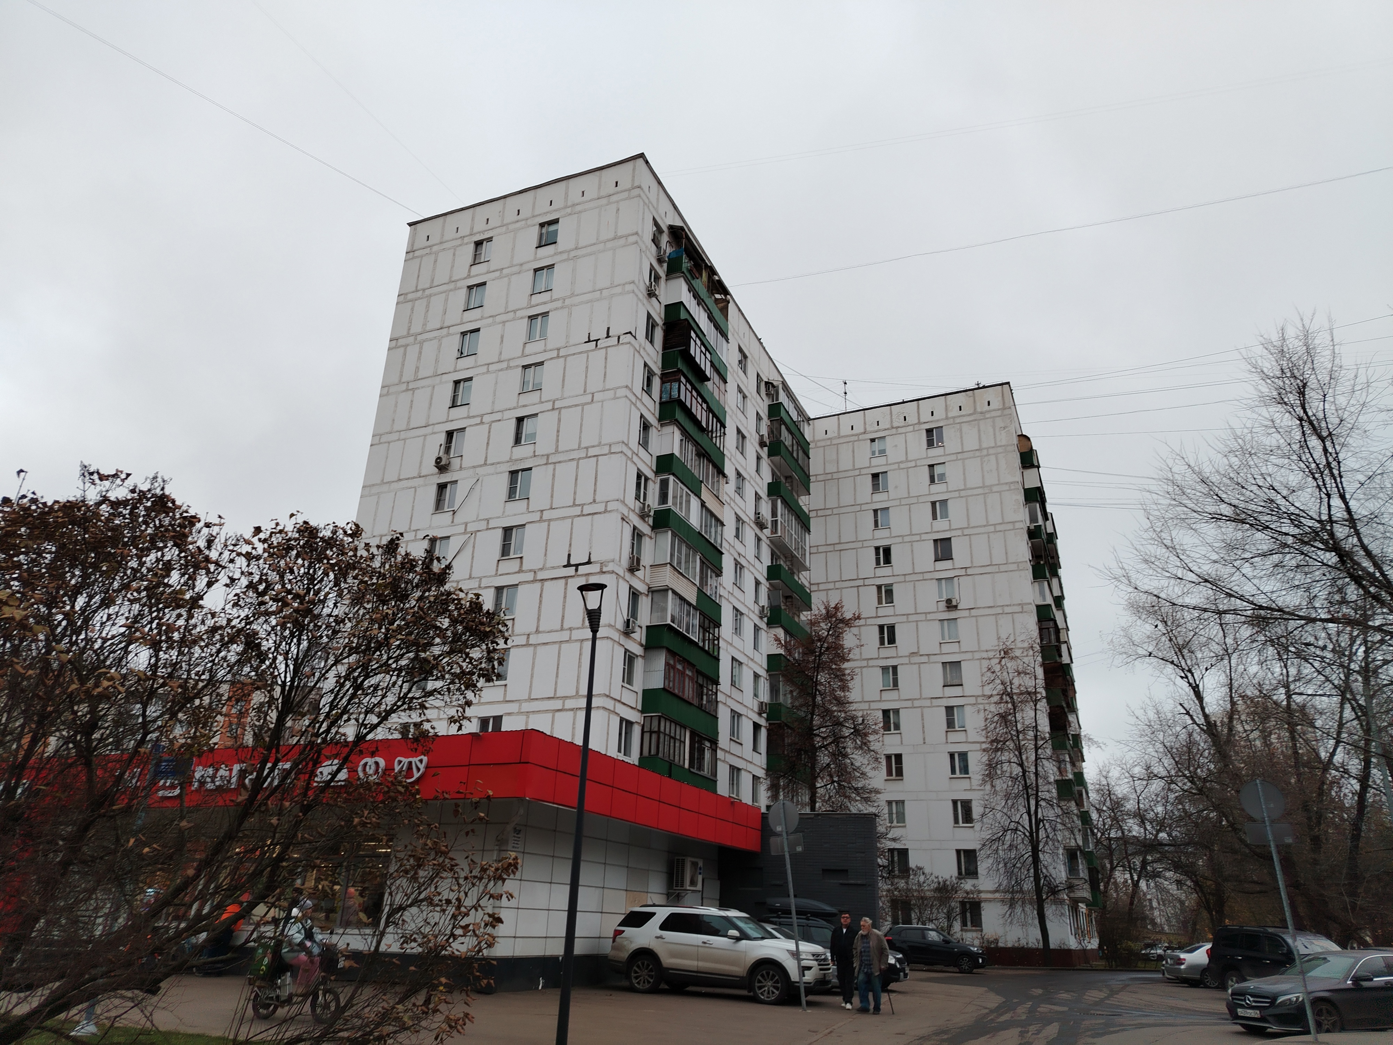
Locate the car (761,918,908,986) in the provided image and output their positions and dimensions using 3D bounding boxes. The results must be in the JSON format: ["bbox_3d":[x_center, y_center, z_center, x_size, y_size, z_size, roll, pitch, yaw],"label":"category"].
[{"bbox_3d":[3.661,11.854,26.632,4.420,1.690,1.810,-9,-25,23],"label":"car"}]

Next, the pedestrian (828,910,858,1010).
[{"bbox_3d":[2.936,8.741,19.308,0.550,1.760,0.360,-1,-23,6],"label":"pedestrian"}]

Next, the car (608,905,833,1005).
[{"bbox_3d":[0.496,9.337,20.979,5.030,1.790,2.000,-10,-25,25],"label":"car"}]

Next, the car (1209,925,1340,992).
[{"bbox_3d":[17.365,12.942,28.357,1.890,1.880,4.750,7,-23,-12],"label":"car"}]

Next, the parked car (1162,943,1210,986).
[{"bbox_3d":[19.618,16.159,35.224,4.650,1.460,1.780,0,-23,4],"label":"parked car"}]

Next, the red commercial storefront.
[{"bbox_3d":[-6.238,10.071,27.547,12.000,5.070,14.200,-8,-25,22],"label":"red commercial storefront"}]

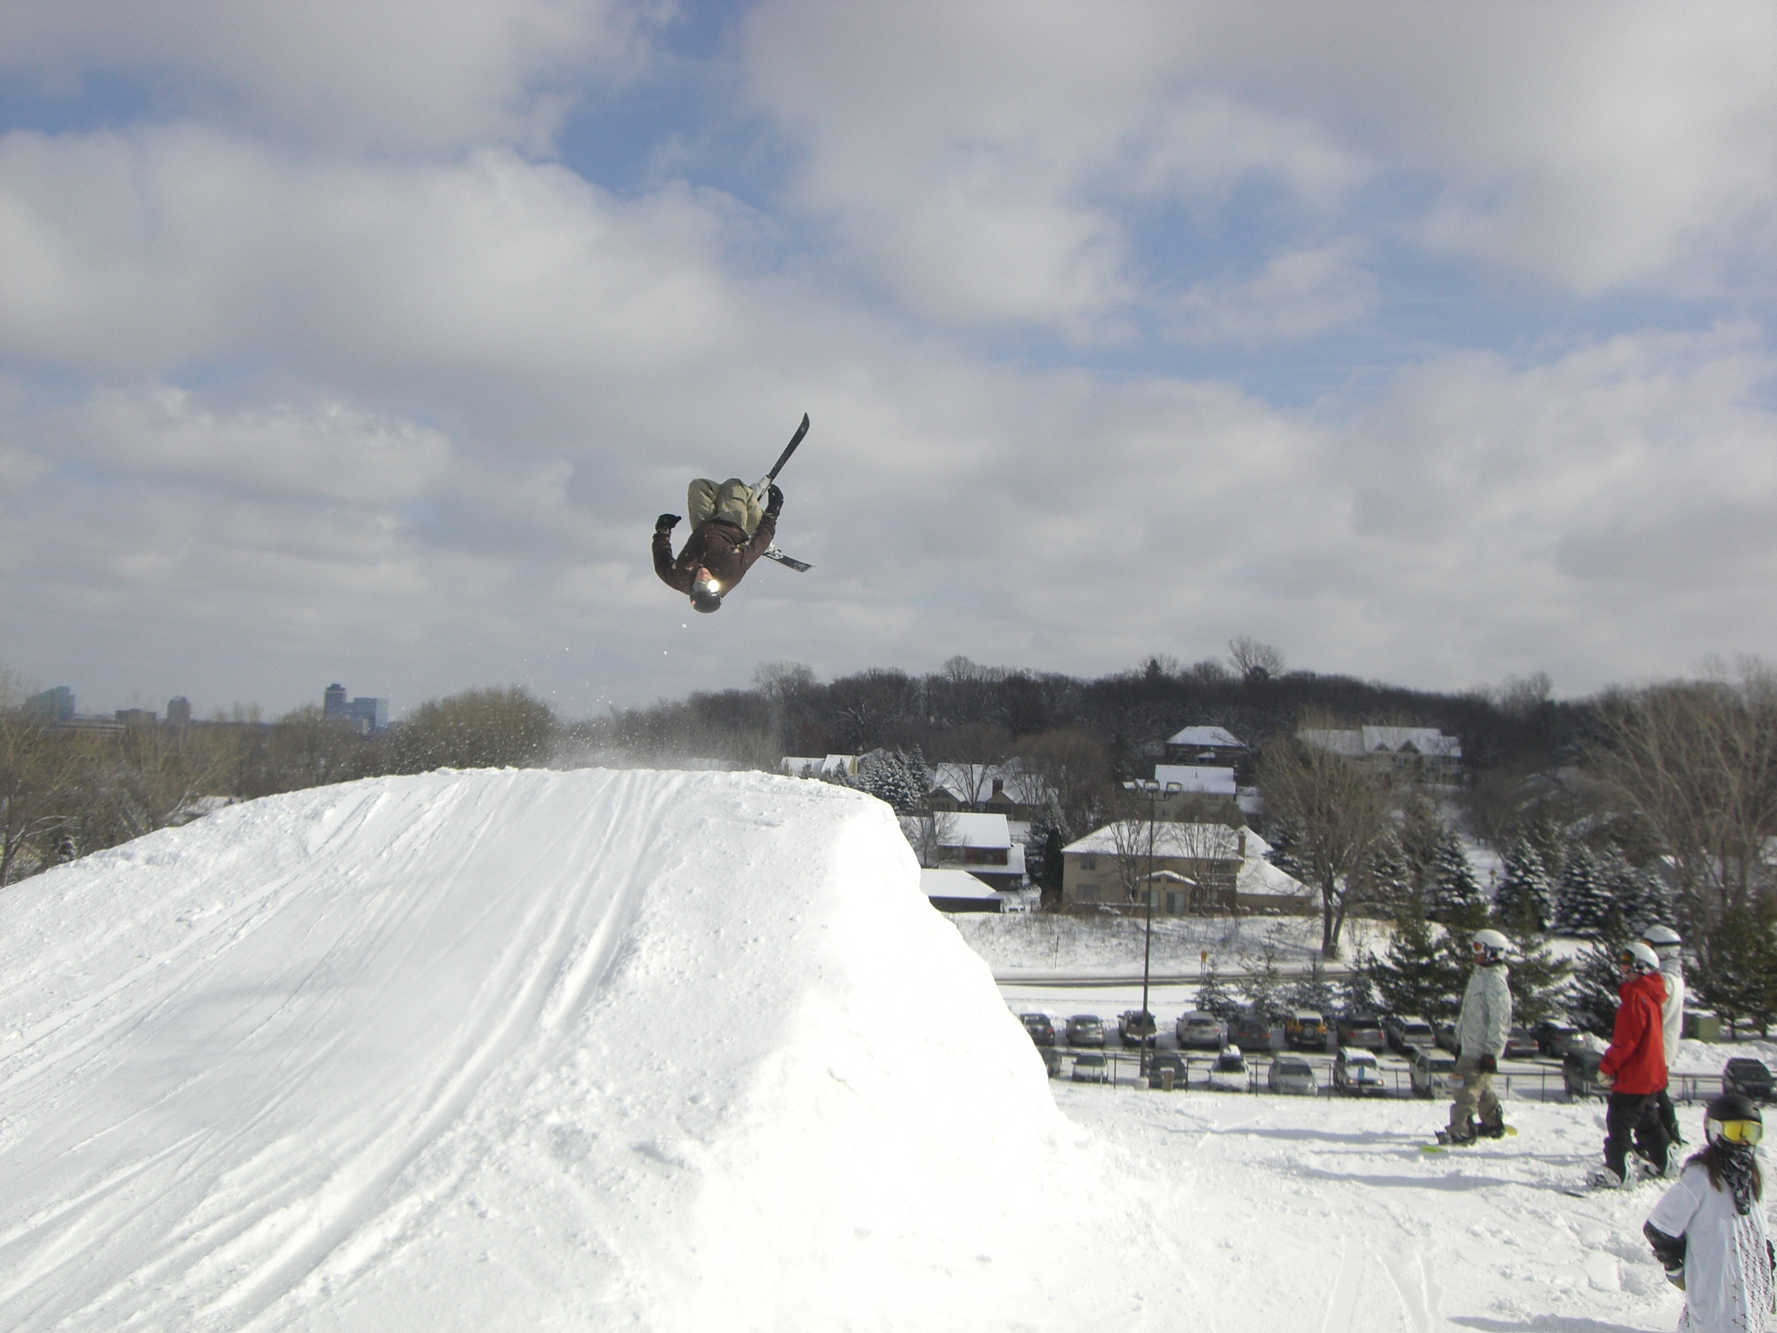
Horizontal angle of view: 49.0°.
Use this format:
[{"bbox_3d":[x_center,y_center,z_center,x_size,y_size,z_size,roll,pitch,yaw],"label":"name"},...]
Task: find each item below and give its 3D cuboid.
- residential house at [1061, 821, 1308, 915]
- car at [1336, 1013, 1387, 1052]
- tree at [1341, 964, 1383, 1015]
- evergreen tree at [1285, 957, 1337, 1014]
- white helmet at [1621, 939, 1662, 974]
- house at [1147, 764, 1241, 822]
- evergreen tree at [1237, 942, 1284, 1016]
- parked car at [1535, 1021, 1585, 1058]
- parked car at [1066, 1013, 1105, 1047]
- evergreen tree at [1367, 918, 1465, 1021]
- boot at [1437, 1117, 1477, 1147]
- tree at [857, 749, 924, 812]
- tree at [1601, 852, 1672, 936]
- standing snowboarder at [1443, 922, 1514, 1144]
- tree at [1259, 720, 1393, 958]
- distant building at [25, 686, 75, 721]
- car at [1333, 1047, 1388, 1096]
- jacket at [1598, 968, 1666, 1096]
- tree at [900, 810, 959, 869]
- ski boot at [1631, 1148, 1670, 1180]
[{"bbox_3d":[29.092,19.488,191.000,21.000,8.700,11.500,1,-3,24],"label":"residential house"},{"bbox_3d":[25.898,19.845,107.000,1.870,1.780,4.800,1,-2,4],"label":"car"},{"bbox_3d":[26.899,18.407,111.000,2.530,3.550,2.530,2,-2,0],"label":"tree"},{"bbox_3d":[24.788,18.956,114.500,3.100,3.900,3.100,1,-2,0],"label":"evergreen tree"},{"bbox_3d":[5.555,2.137,14.400,0.290,0.250,0.230,-4,-2,8],"label":"white helmet"},{"bbox_3d":[42.563,17.967,270.000,12.500,8.800,10.000,2,-2,9],"label":"house"},{"bbox_3d":[21.171,17.893,111.000,2.920,4.420,2.920,2,-2,0],"label":"evergreen tree"},{"bbox_3d":[33.940,18.756,99.011,1.800,1.470,4.700,1,-2,7],"label":"parked car"},{"bbox_3d":[9.975,18.584,100.850,1.840,1.470,4.650,2,-2,-3],"label":"parked car"},{"bbox_3d":[29.884,17.301,110.500,5.580,6.060,5.580,2,-2,0],"label":"evergreen tree"},{"bbox_3d":[4.733,3.851,16.200,0.320,0.270,0.130,1,-2,25],"label":"boot"},{"bbox_3d":[0.230,12.777,215.000,6.800,7.800,6.500,2,-2,6],"label":"tree"},{"bbox_3d":[69.368,21.061,181.000,6.700,7.730,6.700,2,-2,0],"label":"tree"},{"bbox_3d":[4.966,3.111,16.400,0.560,1.780,0.570,2,-2,2],"label":"standing snowboarder"},{"bbox_3d":[31.797,12.291,140.703,9.600,17.300,9.200,1,-2,0],"label":"tree"},{"bbox_3d":[-1117.338,55.756,2600.000,43.000,57.000,48.000,1,-2,4],"label":"distant building"},{"bbox_3d":[20.914,17.869,86.812,1.820,1.680,4.500,1,-2,5],"label":"car"},{"bbox_3d":[5.307,2.607,13.900,0.400,0.850,0.500,0,-2,28],"label":"jacket"},{"bbox_3d":[4.039,18.117,198.000,6.200,7.200,6.000,1,-2,0],"label":"tree"},{"bbox_3d":[5.293,3.451,13.550,0.300,0.250,0.130,1,-2,15],"label":"ski boot"}]

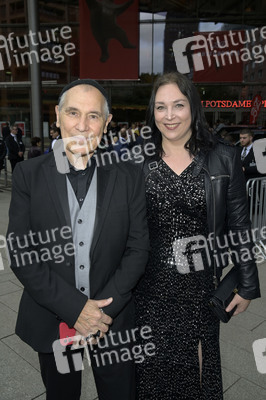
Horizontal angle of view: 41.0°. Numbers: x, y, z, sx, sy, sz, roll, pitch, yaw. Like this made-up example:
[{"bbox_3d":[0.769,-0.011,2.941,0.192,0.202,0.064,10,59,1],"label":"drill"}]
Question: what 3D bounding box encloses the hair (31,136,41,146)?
[{"bbox_3d":[-2.189,-1.310,8.000,0.200,0.210,0.180,-4,10,-29],"label":"hair"}]

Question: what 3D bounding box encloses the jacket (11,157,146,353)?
[{"bbox_3d":[-0.214,0.189,1.375,0.550,0.750,0.340,-1,10,-7],"label":"jacket"}]

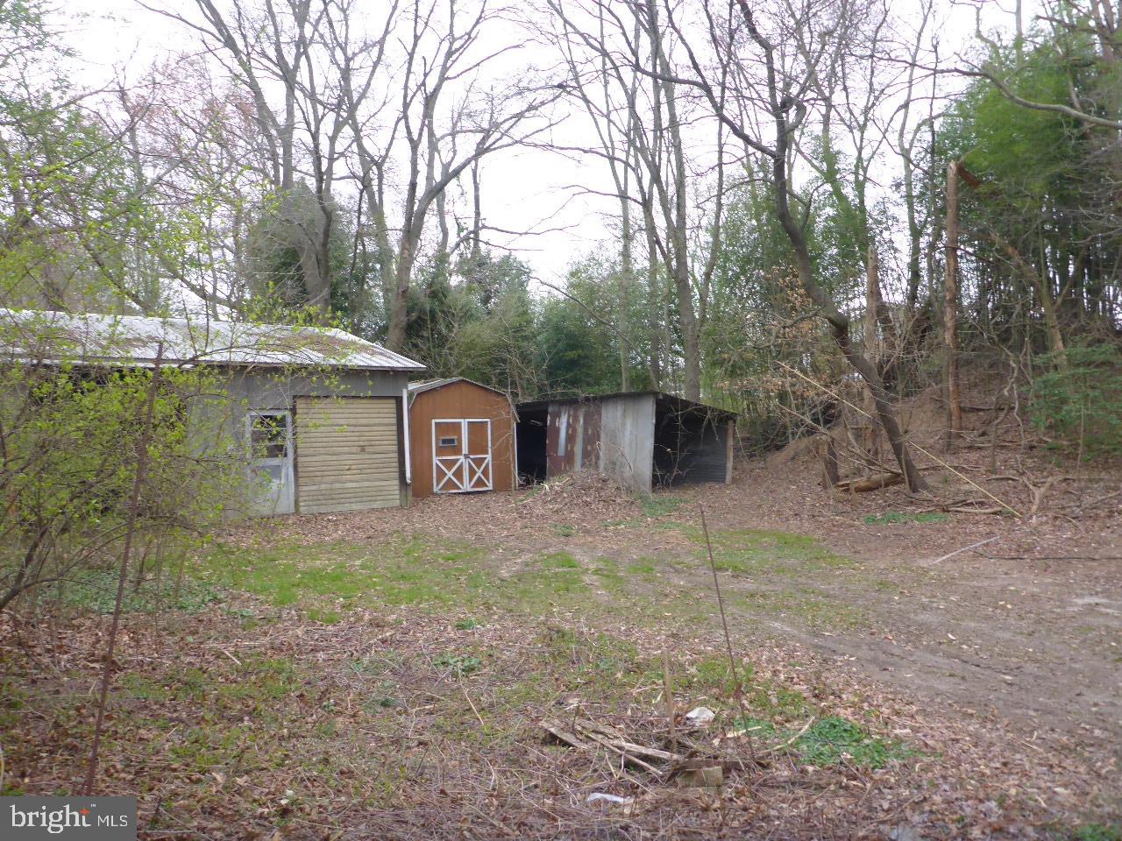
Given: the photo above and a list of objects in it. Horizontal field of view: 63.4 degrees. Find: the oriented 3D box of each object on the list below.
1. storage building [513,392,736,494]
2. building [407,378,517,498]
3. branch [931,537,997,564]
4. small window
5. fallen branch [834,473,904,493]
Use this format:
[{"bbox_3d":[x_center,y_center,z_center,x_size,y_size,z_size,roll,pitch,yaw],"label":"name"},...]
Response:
[{"bbox_3d":[1.600,0.450,24.800,4.800,2.400,3.700,1,2,40],"label":"storage building"},{"bbox_3d":[-3.000,0.340,22.300,2.850,2.750,2.900,-1,2,-30],"label":"building"},{"bbox_3d":[5.030,1.620,11.300,2.000,0.080,0.100,-1,2,-44],"label":"branch"},{"bbox_3d":[-5.590,0.310,17.400,0.690,0.870,0.070,-1,2,-32],"label":"small window"},{"bbox_3d":[7.250,1.460,21.300,2.100,0.320,0.350,-1,2,-27],"label":"fallen branch"}]

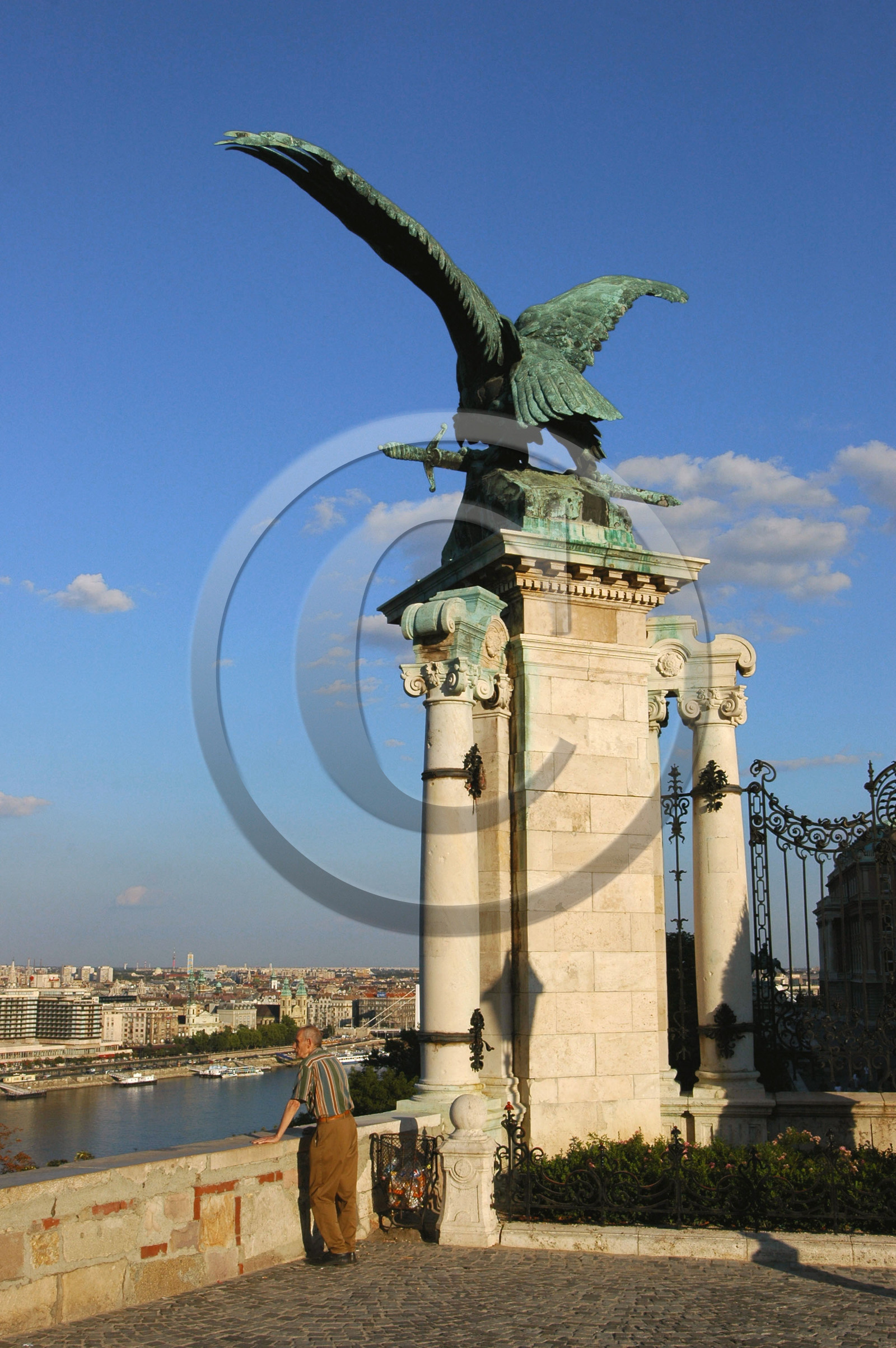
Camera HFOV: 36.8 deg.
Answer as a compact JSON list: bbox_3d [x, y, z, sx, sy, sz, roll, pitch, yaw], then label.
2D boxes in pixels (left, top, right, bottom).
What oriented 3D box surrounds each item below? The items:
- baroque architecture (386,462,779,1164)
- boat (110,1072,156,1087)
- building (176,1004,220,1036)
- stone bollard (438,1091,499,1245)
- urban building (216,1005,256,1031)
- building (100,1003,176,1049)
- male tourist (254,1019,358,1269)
[{"bbox_3d":[0.927,1.597,13.970,3.900,6.700,3.200,6,-13,-25],"label":"baroque architecture"},{"bbox_3d":[-159.264,205.364,681.359,6.500,6.800,29.000,-7,-14,29],"label":"boat"},{"bbox_3d":[-169.528,239.300,915.017,17.000,26.500,27.000,-6,-14,27],"label":"building"},{"bbox_3d":[0.178,3.810,10.427,0.410,1.080,0.410,-2,-13,12],"label":"stone bollard"},{"bbox_3d":[-149.592,246.572,947.937,18.000,26.500,27.000,-6,-14,27],"label":"urban building"},{"bbox_3d":[-189.274,219.221,826.645,20.000,28.000,43.000,-7,-15,32],"label":"building"},{"bbox_3d":[-0.998,3.398,9.836,0.670,1.620,0.500,-7,-14,29],"label":"male tourist"}]

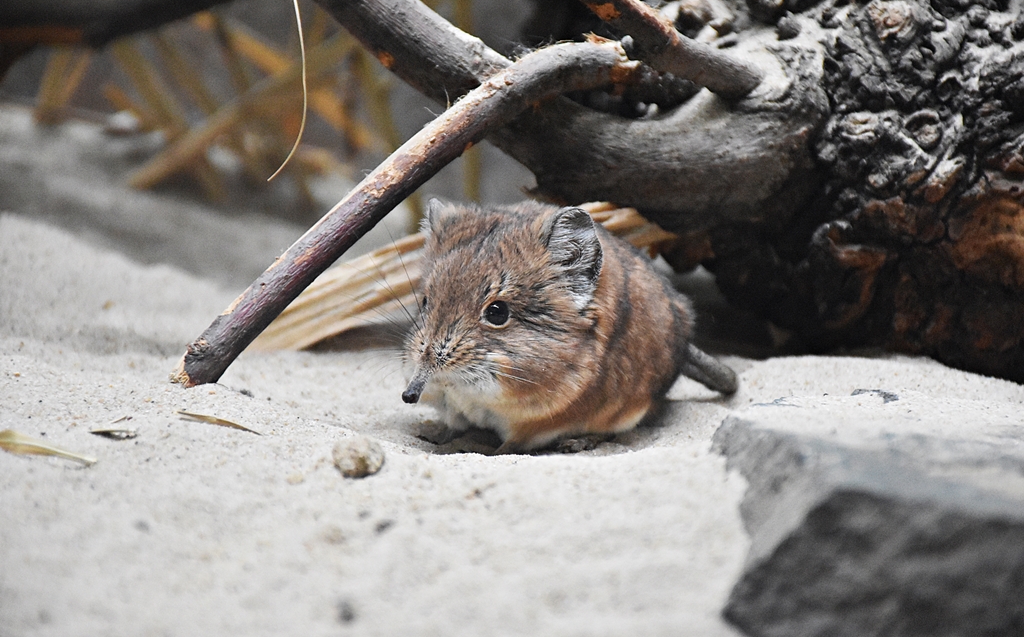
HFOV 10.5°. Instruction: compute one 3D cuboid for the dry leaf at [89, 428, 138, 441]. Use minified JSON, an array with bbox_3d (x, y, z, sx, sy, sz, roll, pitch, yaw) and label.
[{"bbox_3d":[-0.090,0.026,1.255,0.011,0.003,0.005,0,14,0],"label":"dry leaf"}]

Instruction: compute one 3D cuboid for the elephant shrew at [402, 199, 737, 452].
[{"bbox_3d":[0.015,-0.002,1.390,0.099,0.059,0.050,-12,19,-38],"label":"elephant shrew"}]

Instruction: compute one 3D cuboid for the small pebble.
[{"bbox_3d":[-0.035,0.031,1.248,0.012,0.009,0.011,0,14,0],"label":"small pebble"}]

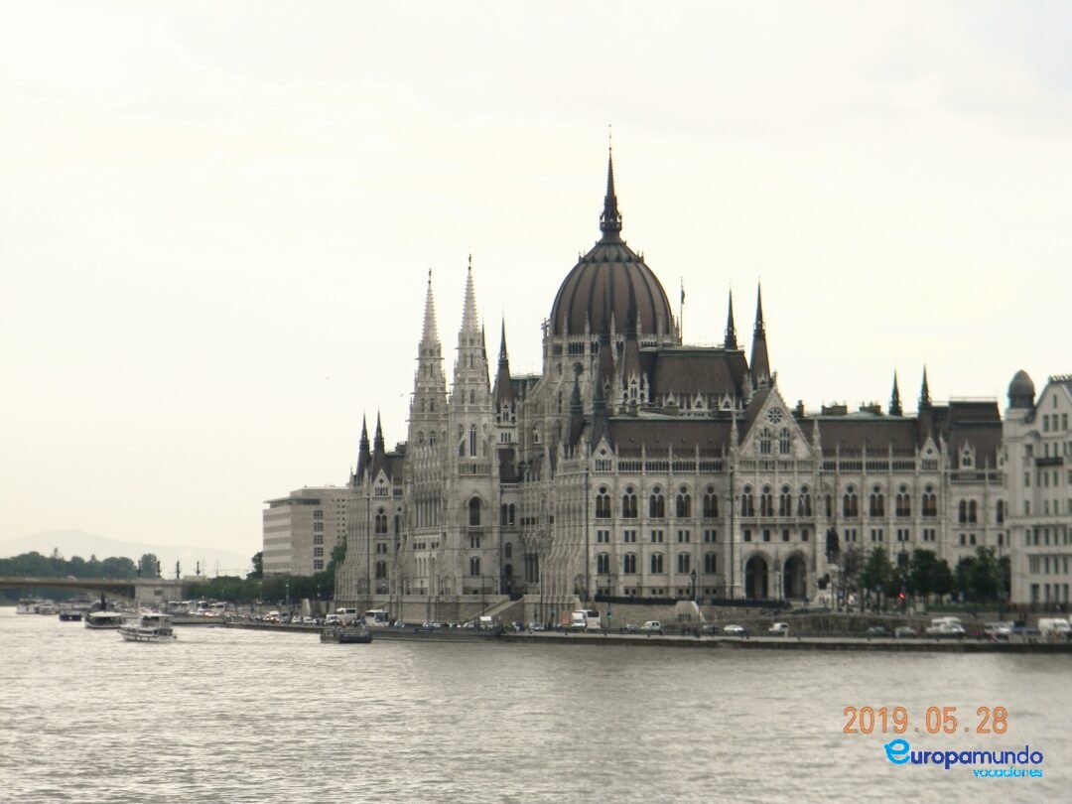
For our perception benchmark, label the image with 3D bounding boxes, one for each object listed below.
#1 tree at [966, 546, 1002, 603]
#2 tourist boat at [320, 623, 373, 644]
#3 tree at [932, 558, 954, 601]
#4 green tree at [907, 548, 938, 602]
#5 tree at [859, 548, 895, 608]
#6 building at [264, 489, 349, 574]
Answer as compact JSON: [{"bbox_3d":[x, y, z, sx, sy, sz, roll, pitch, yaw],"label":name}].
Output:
[{"bbox_3d":[77.312,30.288,792.427,6.300,10.630,6.300,0,-2,0],"label":"tree"},{"bbox_3d":[-33.455,41.259,812.521,6.100,3.000,15.000,1,-3,-16],"label":"tourist boat"},{"bbox_3d":[70.452,31.349,795.385,4.300,8.430,4.300,0,-2,0],"label":"tree"},{"bbox_3d":[66.843,30.417,792.422,5.600,10.200,5.600,0,-2,0],"label":"green tree"},{"bbox_3d":[57.833,30.178,777.418,6.500,10.680,6.500,0,-2,0],"label":"tree"},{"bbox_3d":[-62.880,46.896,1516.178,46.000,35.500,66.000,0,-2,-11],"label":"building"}]

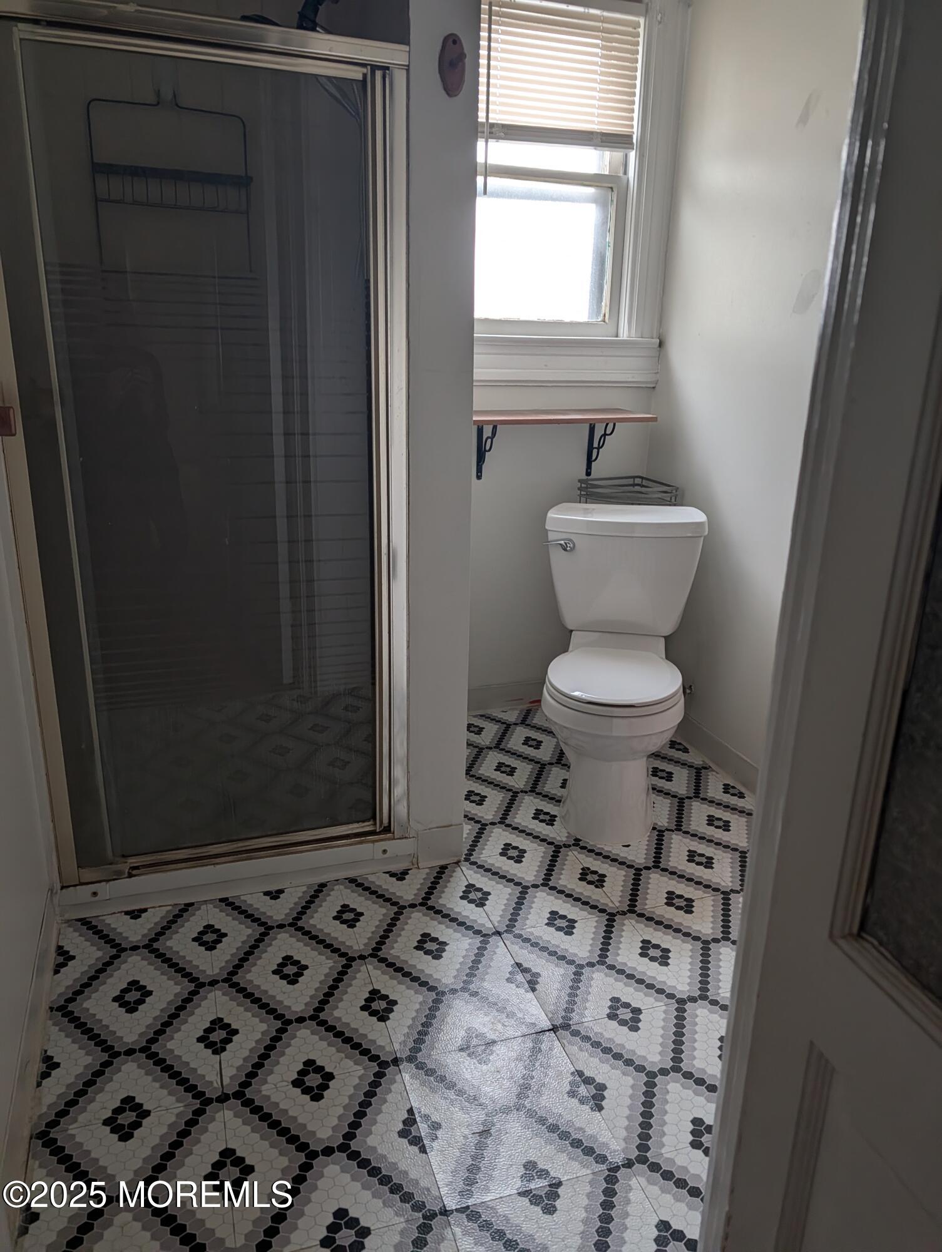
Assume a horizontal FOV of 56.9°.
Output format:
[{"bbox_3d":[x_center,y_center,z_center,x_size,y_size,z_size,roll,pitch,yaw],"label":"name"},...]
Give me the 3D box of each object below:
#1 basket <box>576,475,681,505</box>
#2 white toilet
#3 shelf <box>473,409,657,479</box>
[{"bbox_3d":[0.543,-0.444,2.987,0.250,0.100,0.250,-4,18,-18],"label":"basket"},{"bbox_3d":[0.430,0.126,2.458,0.470,0.795,0.730,4,17,6],"label":"white toilet"},{"bbox_3d":[0.237,-0.584,2.847,0.680,0.235,0.260,-4,18,-18],"label":"shelf"}]

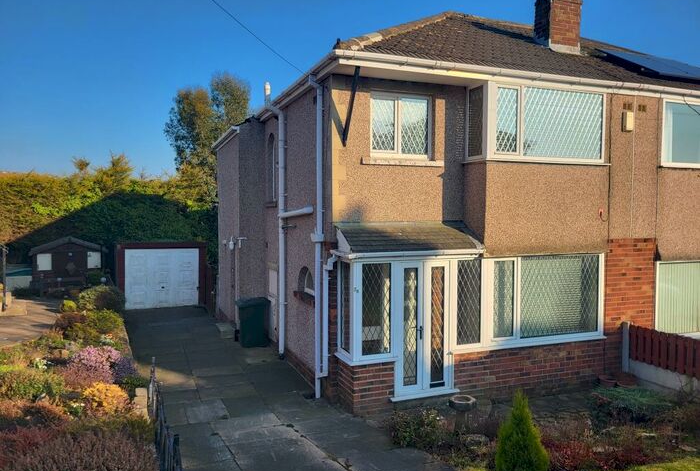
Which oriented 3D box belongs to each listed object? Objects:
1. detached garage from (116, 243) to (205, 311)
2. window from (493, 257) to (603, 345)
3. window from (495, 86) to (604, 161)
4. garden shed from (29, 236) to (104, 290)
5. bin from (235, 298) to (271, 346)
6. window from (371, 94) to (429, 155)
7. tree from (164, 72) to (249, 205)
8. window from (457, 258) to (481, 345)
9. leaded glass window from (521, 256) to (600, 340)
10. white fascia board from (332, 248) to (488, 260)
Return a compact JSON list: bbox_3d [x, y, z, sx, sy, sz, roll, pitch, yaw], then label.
[{"bbox_3d":[-7.047,1.202,19.586,2.773,2.175,5.000,-1,3,-21],"label":"detached garage"},{"bbox_3d":[3.430,1.084,9.087,2.488,1.476,0.110,-1,3,-21],"label":"window"},{"bbox_3d":[3.432,-1.862,8.917,2.383,1.220,0.110,-1,3,-21],"label":"window"},{"bbox_3d":[-10.286,1.028,19.532,2.388,2.048,2.200,-1,3,-21],"label":"garden shed"},{"bbox_3d":[-2.229,2.002,12.088,0.590,1.070,0.710,1,4,5],"label":"bin"},{"bbox_3d":[0.824,-1.730,8.340,1.066,1.027,0.090,-1,4,-21],"label":"window"},{"bbox_3d":[-7.316,-3.200,27.072,4.500,10.438,4.500,-1,3,-21],"label":"tree"},{"bbox_3d":[1.906,1.080,8.488,0.463,1.375,0.070,-1,3,-21],"label":"window"},{"bbox_3d":[3.656,1.055,9.174,1.764,1.433,0.070,-1,3,-21],"label":"leaded glass window"},{"bbox_3d":[0.923,0.278,8.341,2.303,0.120,0.817,-1,3,-21],"label":"white fascia board"}]

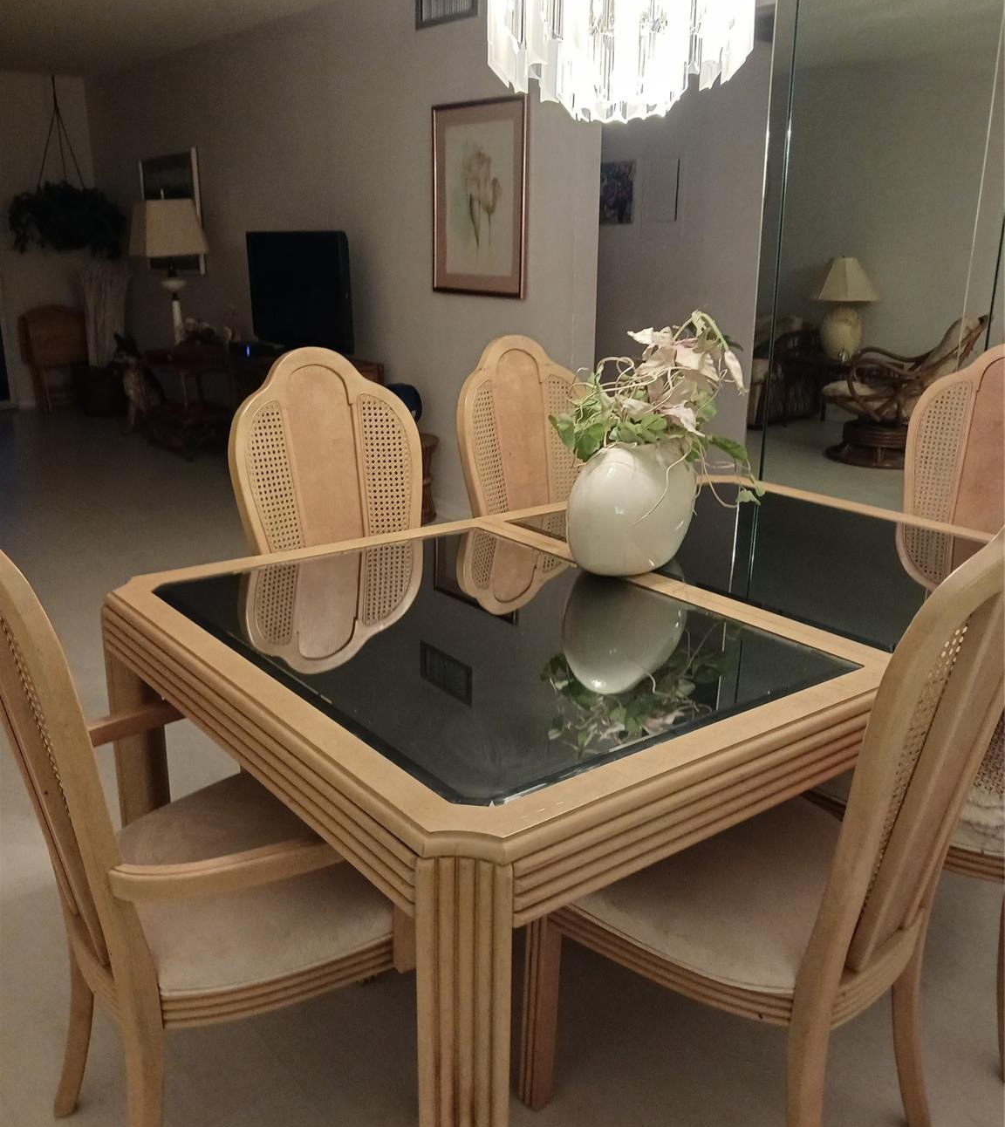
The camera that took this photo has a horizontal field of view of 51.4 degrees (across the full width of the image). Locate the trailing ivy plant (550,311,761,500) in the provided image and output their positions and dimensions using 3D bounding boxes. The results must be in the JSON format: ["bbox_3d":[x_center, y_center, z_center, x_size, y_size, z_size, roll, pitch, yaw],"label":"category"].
[{"bbox_3d":[0.265,-0.271,1.793,0.365,0.320,0.310,3,17,7],"label":"trailing ivy plant"}]

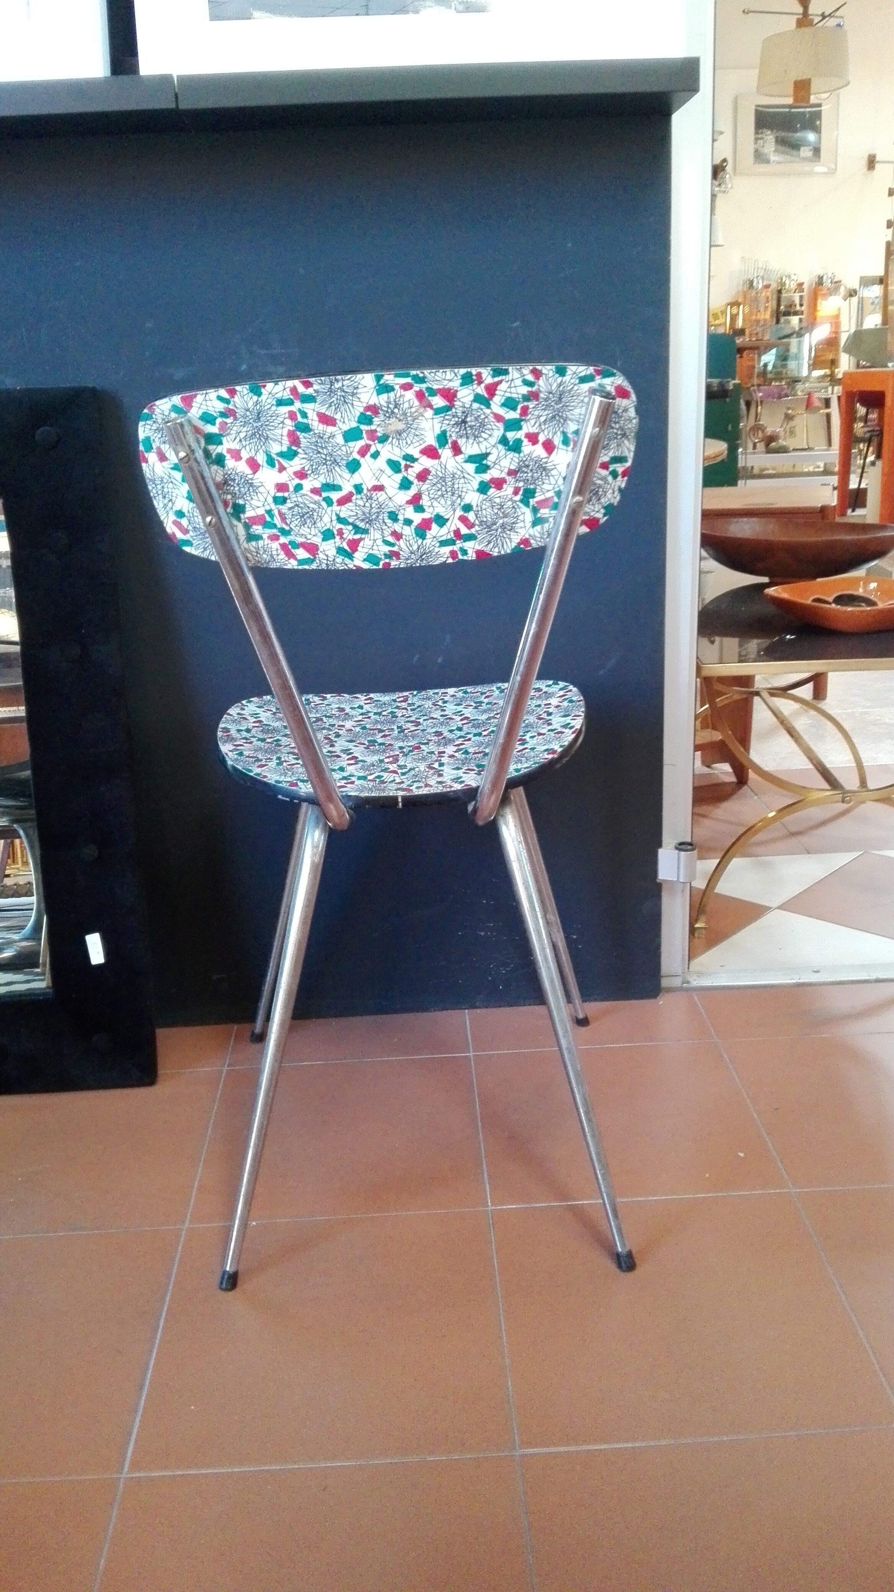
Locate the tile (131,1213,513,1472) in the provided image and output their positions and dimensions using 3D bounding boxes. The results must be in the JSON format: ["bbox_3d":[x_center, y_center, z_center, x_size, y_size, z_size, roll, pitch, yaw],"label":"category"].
[{"bbox_3d":[-0.103,0.478,1.023,0.303,0.010,0.288,-3,19,-1],"label":"tile"}]

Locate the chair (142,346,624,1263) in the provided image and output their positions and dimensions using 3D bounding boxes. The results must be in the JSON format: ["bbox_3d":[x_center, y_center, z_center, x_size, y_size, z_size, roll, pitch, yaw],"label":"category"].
[{"bbox_3d":[-0.042,0.010,1.133,0.440,0.800,0.520,-3,19,-1],"label":"chair"}]

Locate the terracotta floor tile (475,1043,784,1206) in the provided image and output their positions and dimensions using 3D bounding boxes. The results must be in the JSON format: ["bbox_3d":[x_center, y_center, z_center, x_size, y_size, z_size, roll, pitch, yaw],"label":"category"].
[{"bbox_3d":[0.193,0.369,1.303,0.303,0.010,0.288,-3,19,-1],"label":"terracotta floor tile"}]

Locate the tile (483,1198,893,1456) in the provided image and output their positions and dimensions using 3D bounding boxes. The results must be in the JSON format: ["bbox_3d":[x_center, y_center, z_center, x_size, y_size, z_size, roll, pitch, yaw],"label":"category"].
[{"bbox_3d":[0.203,0.462,1.030,0.303,0.010,0.288,-3,19,-1],"label":"tile"}]

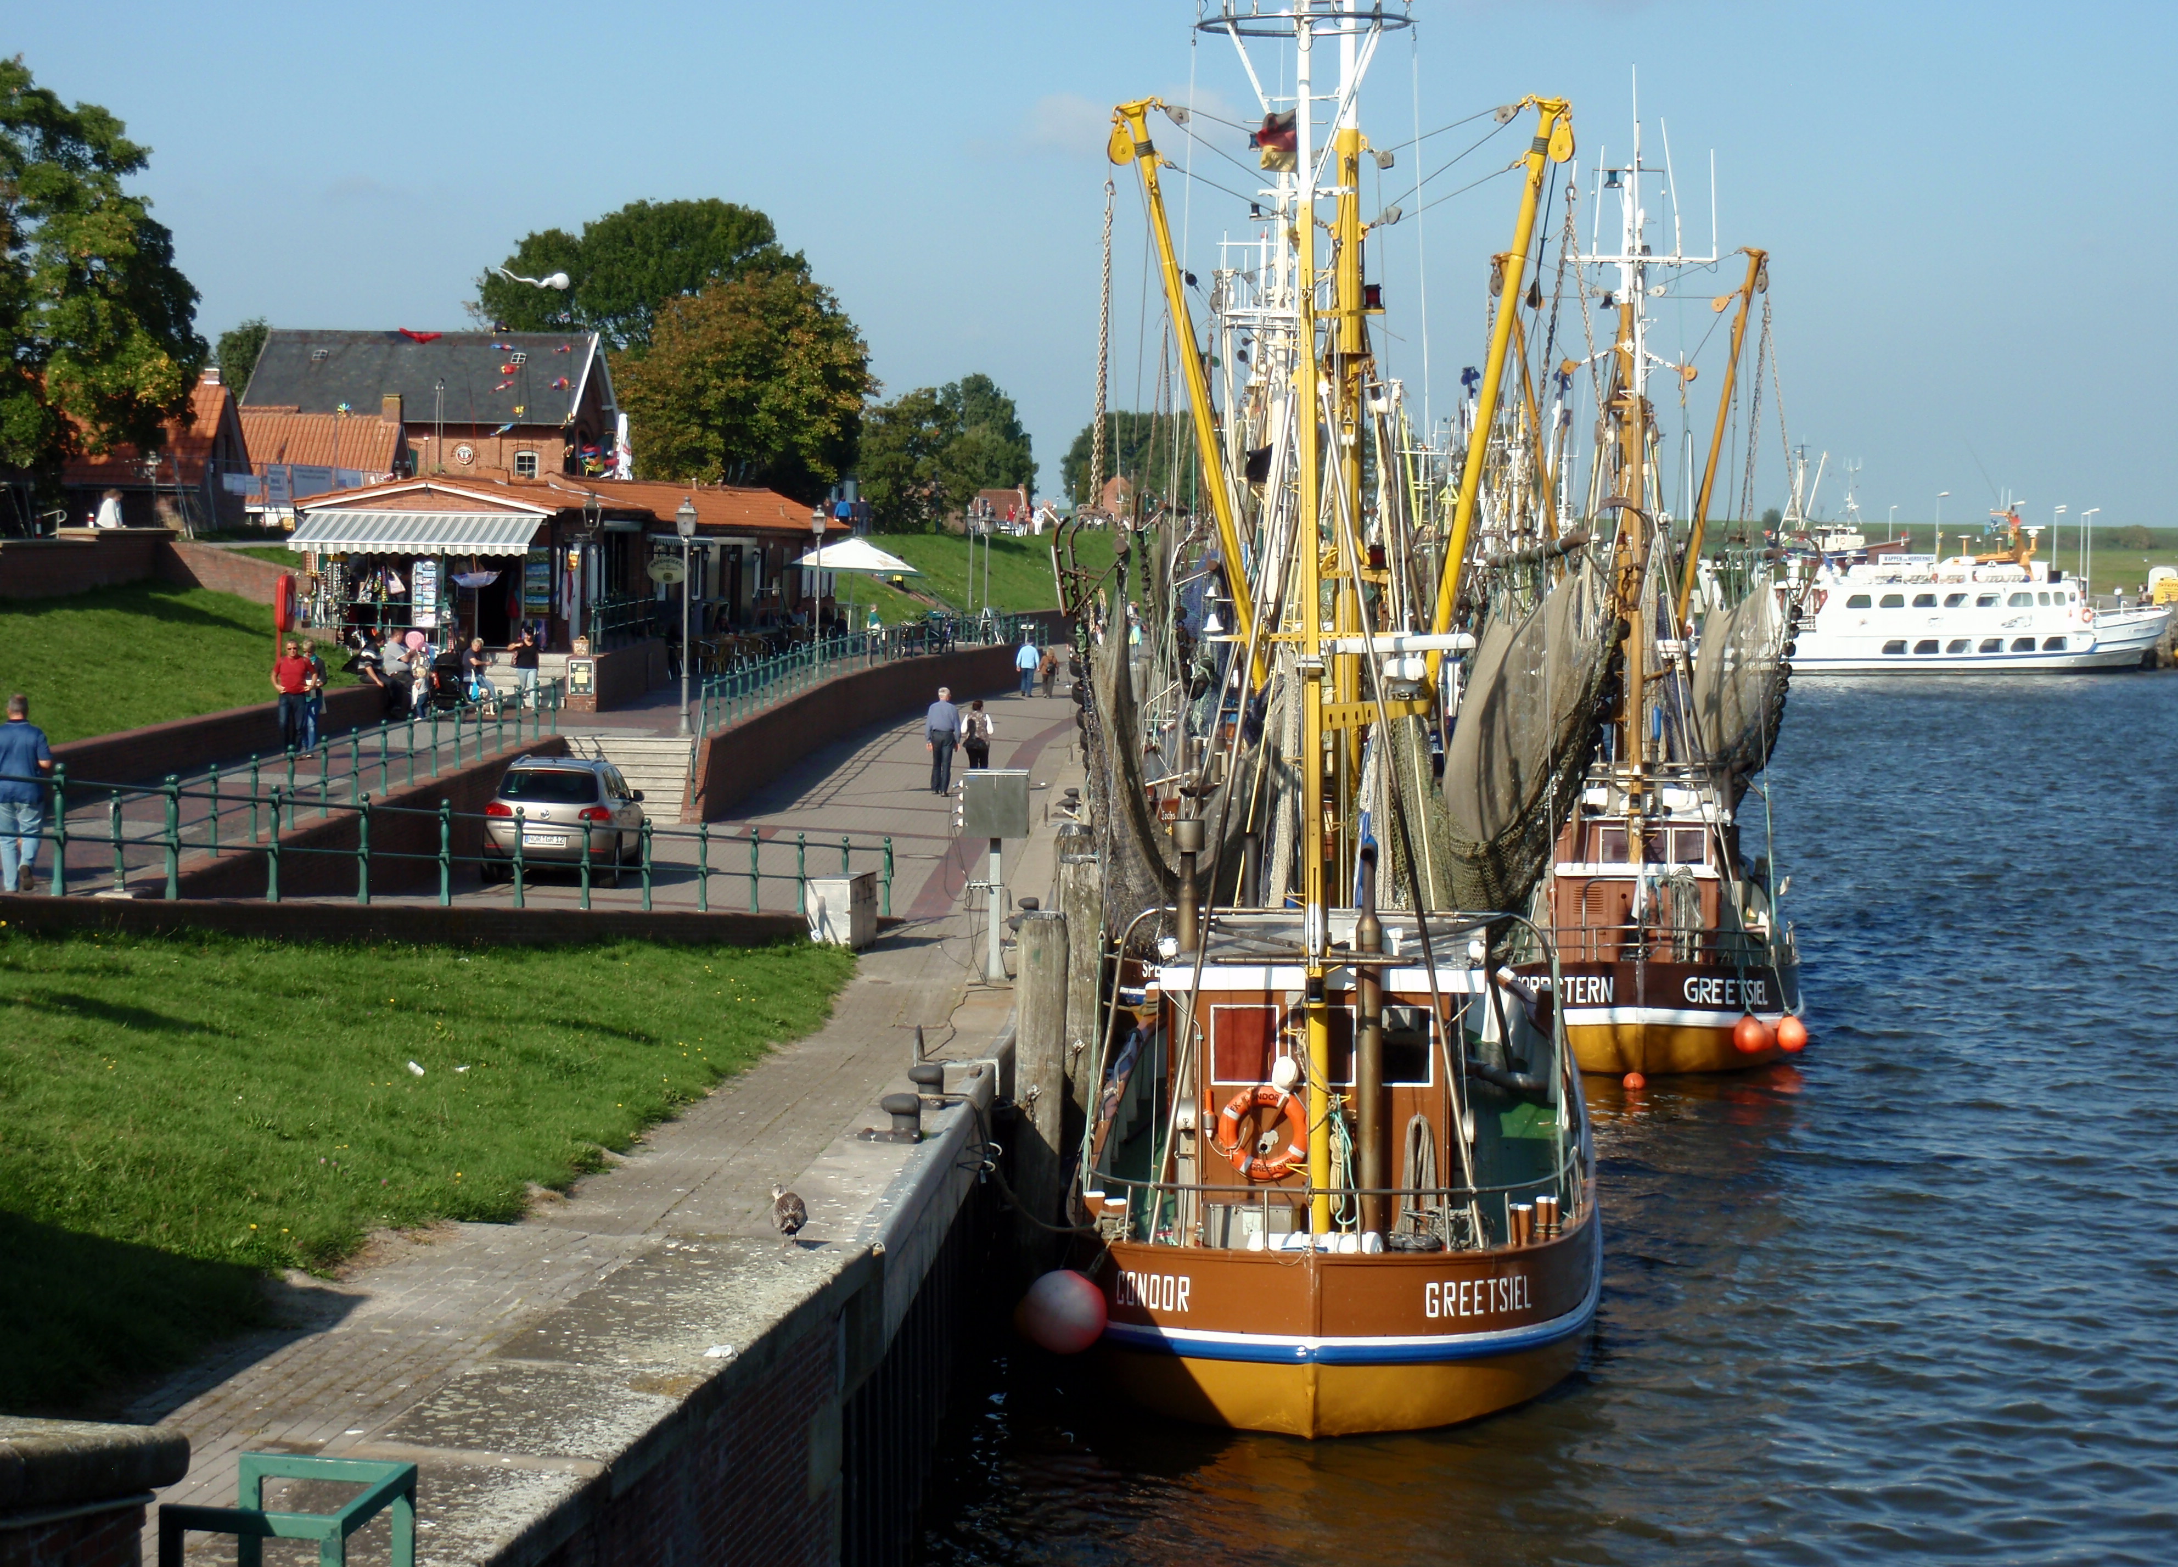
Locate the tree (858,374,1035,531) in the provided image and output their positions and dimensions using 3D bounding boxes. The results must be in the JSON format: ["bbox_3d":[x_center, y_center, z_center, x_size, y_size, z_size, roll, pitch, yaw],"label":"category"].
[{"bbox_3d":[-9.059,-19.945,278.353,11.200,11.790,10.500,1,3,0],"label":"tree"}]

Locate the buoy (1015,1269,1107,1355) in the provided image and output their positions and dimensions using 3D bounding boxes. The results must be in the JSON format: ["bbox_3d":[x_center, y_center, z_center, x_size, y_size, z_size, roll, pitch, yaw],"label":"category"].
[{"bbox_3d":[-0.216,4.199,35.000,0.700,0.700,0.700,1,3,0],"label":"buoy"}]

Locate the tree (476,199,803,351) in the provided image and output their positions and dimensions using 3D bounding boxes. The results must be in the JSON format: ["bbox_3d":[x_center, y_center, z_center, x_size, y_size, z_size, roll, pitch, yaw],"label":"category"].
[{"bbox_3d":[-23.176,-21.036,228.548,16.600,18.300,15.500,1,3,0],"label":"tree"}]

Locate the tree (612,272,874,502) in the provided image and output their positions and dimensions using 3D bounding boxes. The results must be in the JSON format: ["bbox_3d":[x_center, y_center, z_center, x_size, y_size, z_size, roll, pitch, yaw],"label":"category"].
[{"bbox_3d":[-14.874,-15.789,188.362,11.200,12.100,11.000,1,3,0],"label":"tree"}]

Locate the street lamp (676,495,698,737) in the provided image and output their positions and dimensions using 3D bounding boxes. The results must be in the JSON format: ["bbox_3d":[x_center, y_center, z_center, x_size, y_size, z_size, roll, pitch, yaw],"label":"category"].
[{"bbox_3d":[-6.926,-2.907,76.000,0.400,4.100,0.400,0,3,-2],"label":"street lamp"}]

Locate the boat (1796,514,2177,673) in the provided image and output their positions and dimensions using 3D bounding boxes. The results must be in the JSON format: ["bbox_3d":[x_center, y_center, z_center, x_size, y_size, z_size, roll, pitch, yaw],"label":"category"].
[{"bbox_3d":[46.496,-9.995,231.000,22.400,8.500,5.600,0,3,-12],"label":"boat"}]

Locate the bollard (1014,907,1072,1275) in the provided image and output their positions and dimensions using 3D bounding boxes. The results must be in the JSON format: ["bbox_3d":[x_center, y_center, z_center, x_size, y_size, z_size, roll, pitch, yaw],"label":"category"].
[{"bbox_3d":[-0.414,2.810,39.000,0.440,3.400,0.440,1,3,0],"label":"bollard"}]

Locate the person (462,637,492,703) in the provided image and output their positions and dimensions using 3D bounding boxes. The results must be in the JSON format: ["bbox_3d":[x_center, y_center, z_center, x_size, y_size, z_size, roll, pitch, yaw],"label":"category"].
[{"bbox_3d":[-11.997,-2.189,86.500,0.680,1.330,0.520,2,4,22],"label":"person"}]

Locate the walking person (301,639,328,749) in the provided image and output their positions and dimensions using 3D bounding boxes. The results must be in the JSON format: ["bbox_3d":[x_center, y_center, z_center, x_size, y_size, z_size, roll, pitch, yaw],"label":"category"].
[{"bbox_3d":[-11.605,-1.263,65.800,0.520,1.750,0.380,0,3,-2],"label":"walking person"}]

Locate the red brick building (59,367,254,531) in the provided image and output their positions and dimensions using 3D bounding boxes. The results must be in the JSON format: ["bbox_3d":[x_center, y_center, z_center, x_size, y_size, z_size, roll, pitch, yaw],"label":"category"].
[{"bbox_3d":[-34.018,-11.083,153.000,7.800,6.300,6.500,0,3,-2],"label":"red brick building"}]

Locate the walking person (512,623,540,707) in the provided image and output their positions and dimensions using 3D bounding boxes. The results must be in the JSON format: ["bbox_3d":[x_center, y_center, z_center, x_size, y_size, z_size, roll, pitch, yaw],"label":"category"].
[{"bbox_3d":[-10.921,-2.249,85.348,0.530,1.620,0.360,2,4,14],"label":"walking person"}]

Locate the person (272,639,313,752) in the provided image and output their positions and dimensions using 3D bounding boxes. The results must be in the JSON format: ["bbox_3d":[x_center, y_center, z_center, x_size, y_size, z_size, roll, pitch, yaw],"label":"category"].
[{"bbox_3d":[-12.073,-1.294,66.753,0.620,1.760,0.360,1,3,0],"label":"person"}]

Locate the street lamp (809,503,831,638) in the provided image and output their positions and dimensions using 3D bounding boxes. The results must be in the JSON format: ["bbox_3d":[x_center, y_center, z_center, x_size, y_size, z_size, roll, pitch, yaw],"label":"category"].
[{"bbox_3d":[-6.108,-4.343,99.619,0.370,3.990,0.370,1,3,0],"label":"street lamp"}]

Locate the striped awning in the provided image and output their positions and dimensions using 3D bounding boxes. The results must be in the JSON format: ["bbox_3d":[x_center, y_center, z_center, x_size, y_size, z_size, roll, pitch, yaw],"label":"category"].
[{"bbox_3d":[-13.427,-5.005,88.100,4.880,0.870,1.800,1,3,3],"label":"striped awning"}]

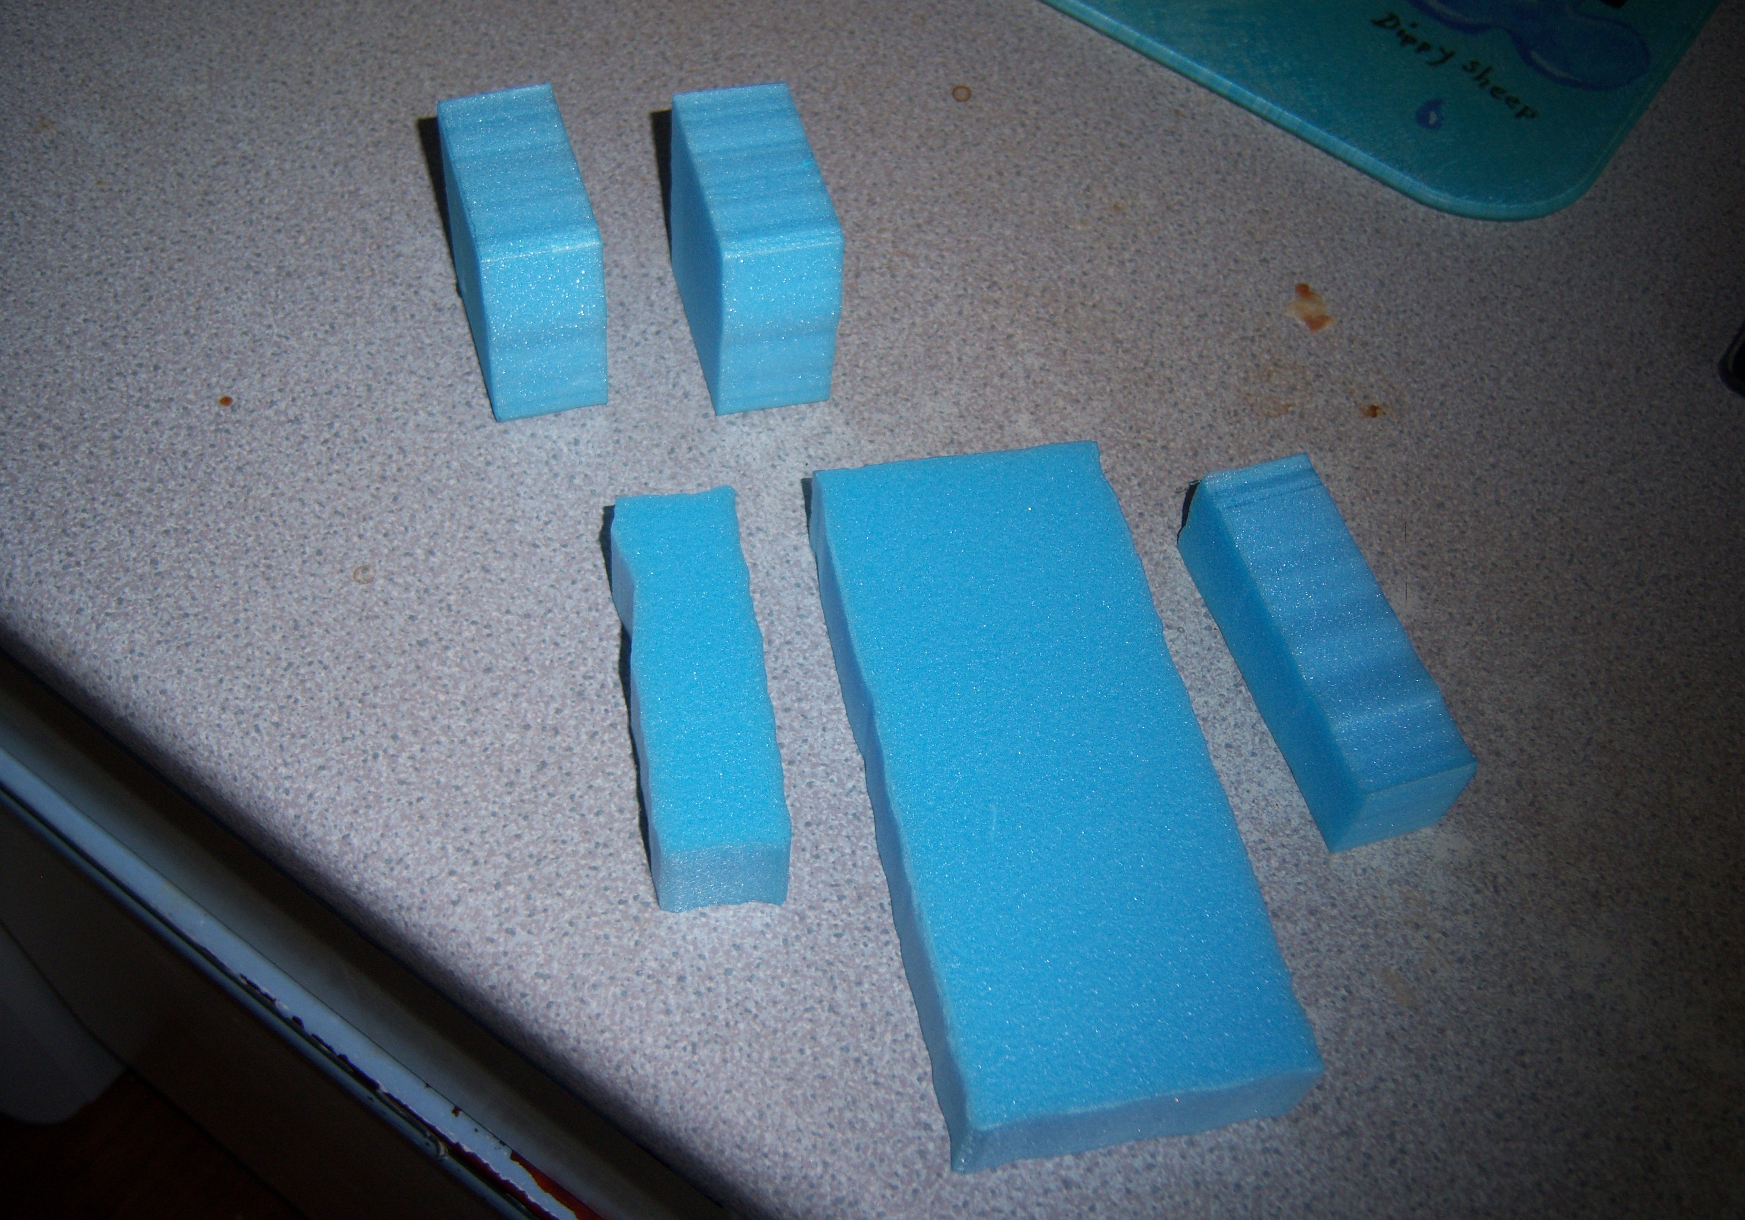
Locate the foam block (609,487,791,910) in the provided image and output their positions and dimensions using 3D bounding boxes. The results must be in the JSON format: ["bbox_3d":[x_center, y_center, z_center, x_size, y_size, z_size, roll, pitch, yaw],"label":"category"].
[{"bbox_3d":[-0.044,0.020,0.458,0.031,0.030,0.111,-5,54,-10],"label":"foam block"}]

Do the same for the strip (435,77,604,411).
[{"bbox_3d":[-0.101,-0.103,0.524,0.032,0.063,0.069,-11,55,-14],"label":"strip"}]

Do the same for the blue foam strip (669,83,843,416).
[{"bbox_3d":[-0.035,-0.105,0.532,0.034,0.064,0.069,-9,55,-13],"label":"blue foam strip"}]

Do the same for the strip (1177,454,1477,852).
[{"bbox_3d":[0.119,0.009,0.485,0.032,0.030,0.105,-10,55,-14],"label":"strip"}]

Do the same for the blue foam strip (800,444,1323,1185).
[{"bbox_3d":[0.041,0.038,0.458,0.083,0.023,0.195,-6,54,-11],"label":"blue foam strip"}]

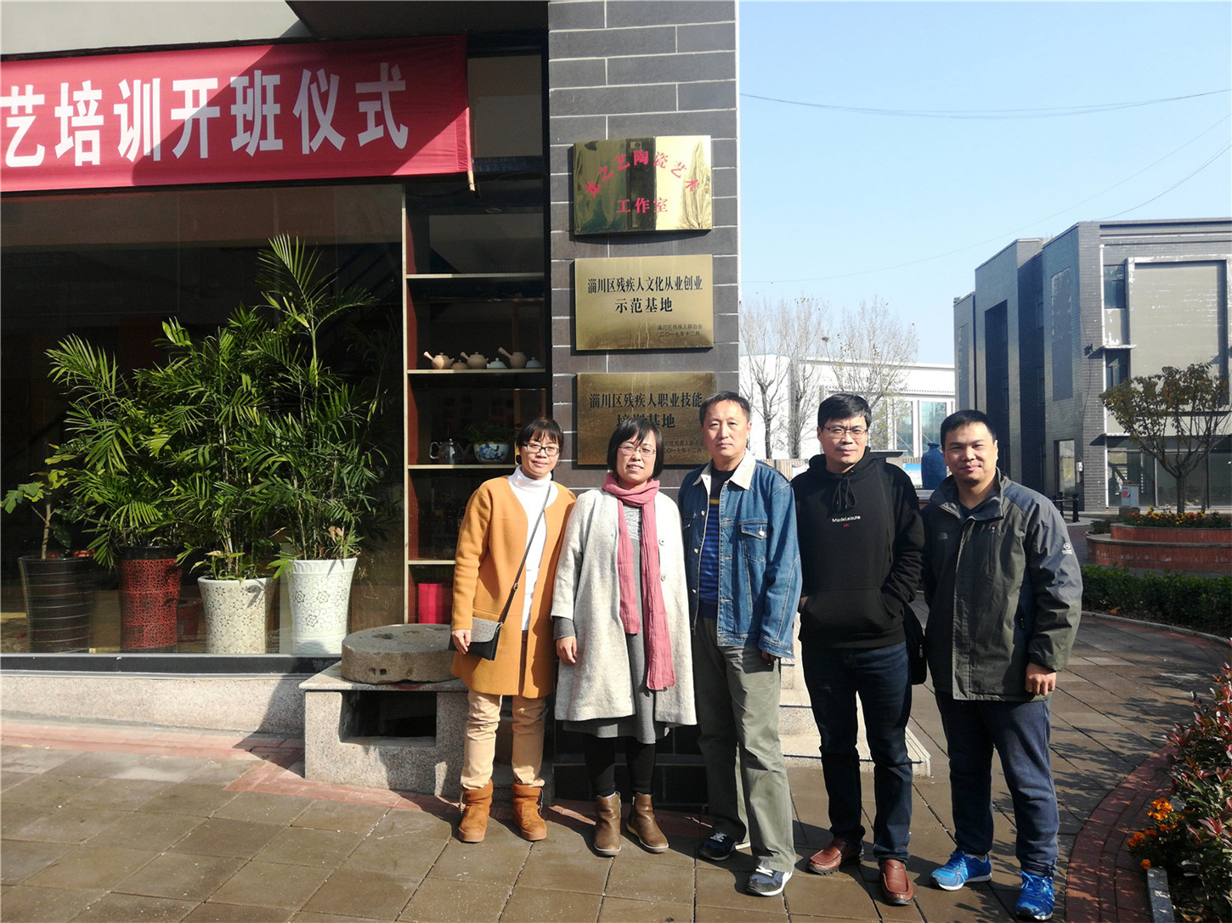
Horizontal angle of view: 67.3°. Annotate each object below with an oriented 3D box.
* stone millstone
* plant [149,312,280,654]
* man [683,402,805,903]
[{"bbox_3d":[-1.000,0.915,4.370,0.585,0.145,0.585,-1,-1,5],"label":"stone millstone"},{"bbox_3d":[-2.128,0.085,4.947,0.660,1.768,0.610,-1,-1,5],"label":"plant"},{"bbox_3d":[0.445,0.610,3.330,0.480,1.730,0.380,-1,-1,29],"label":"man"}]

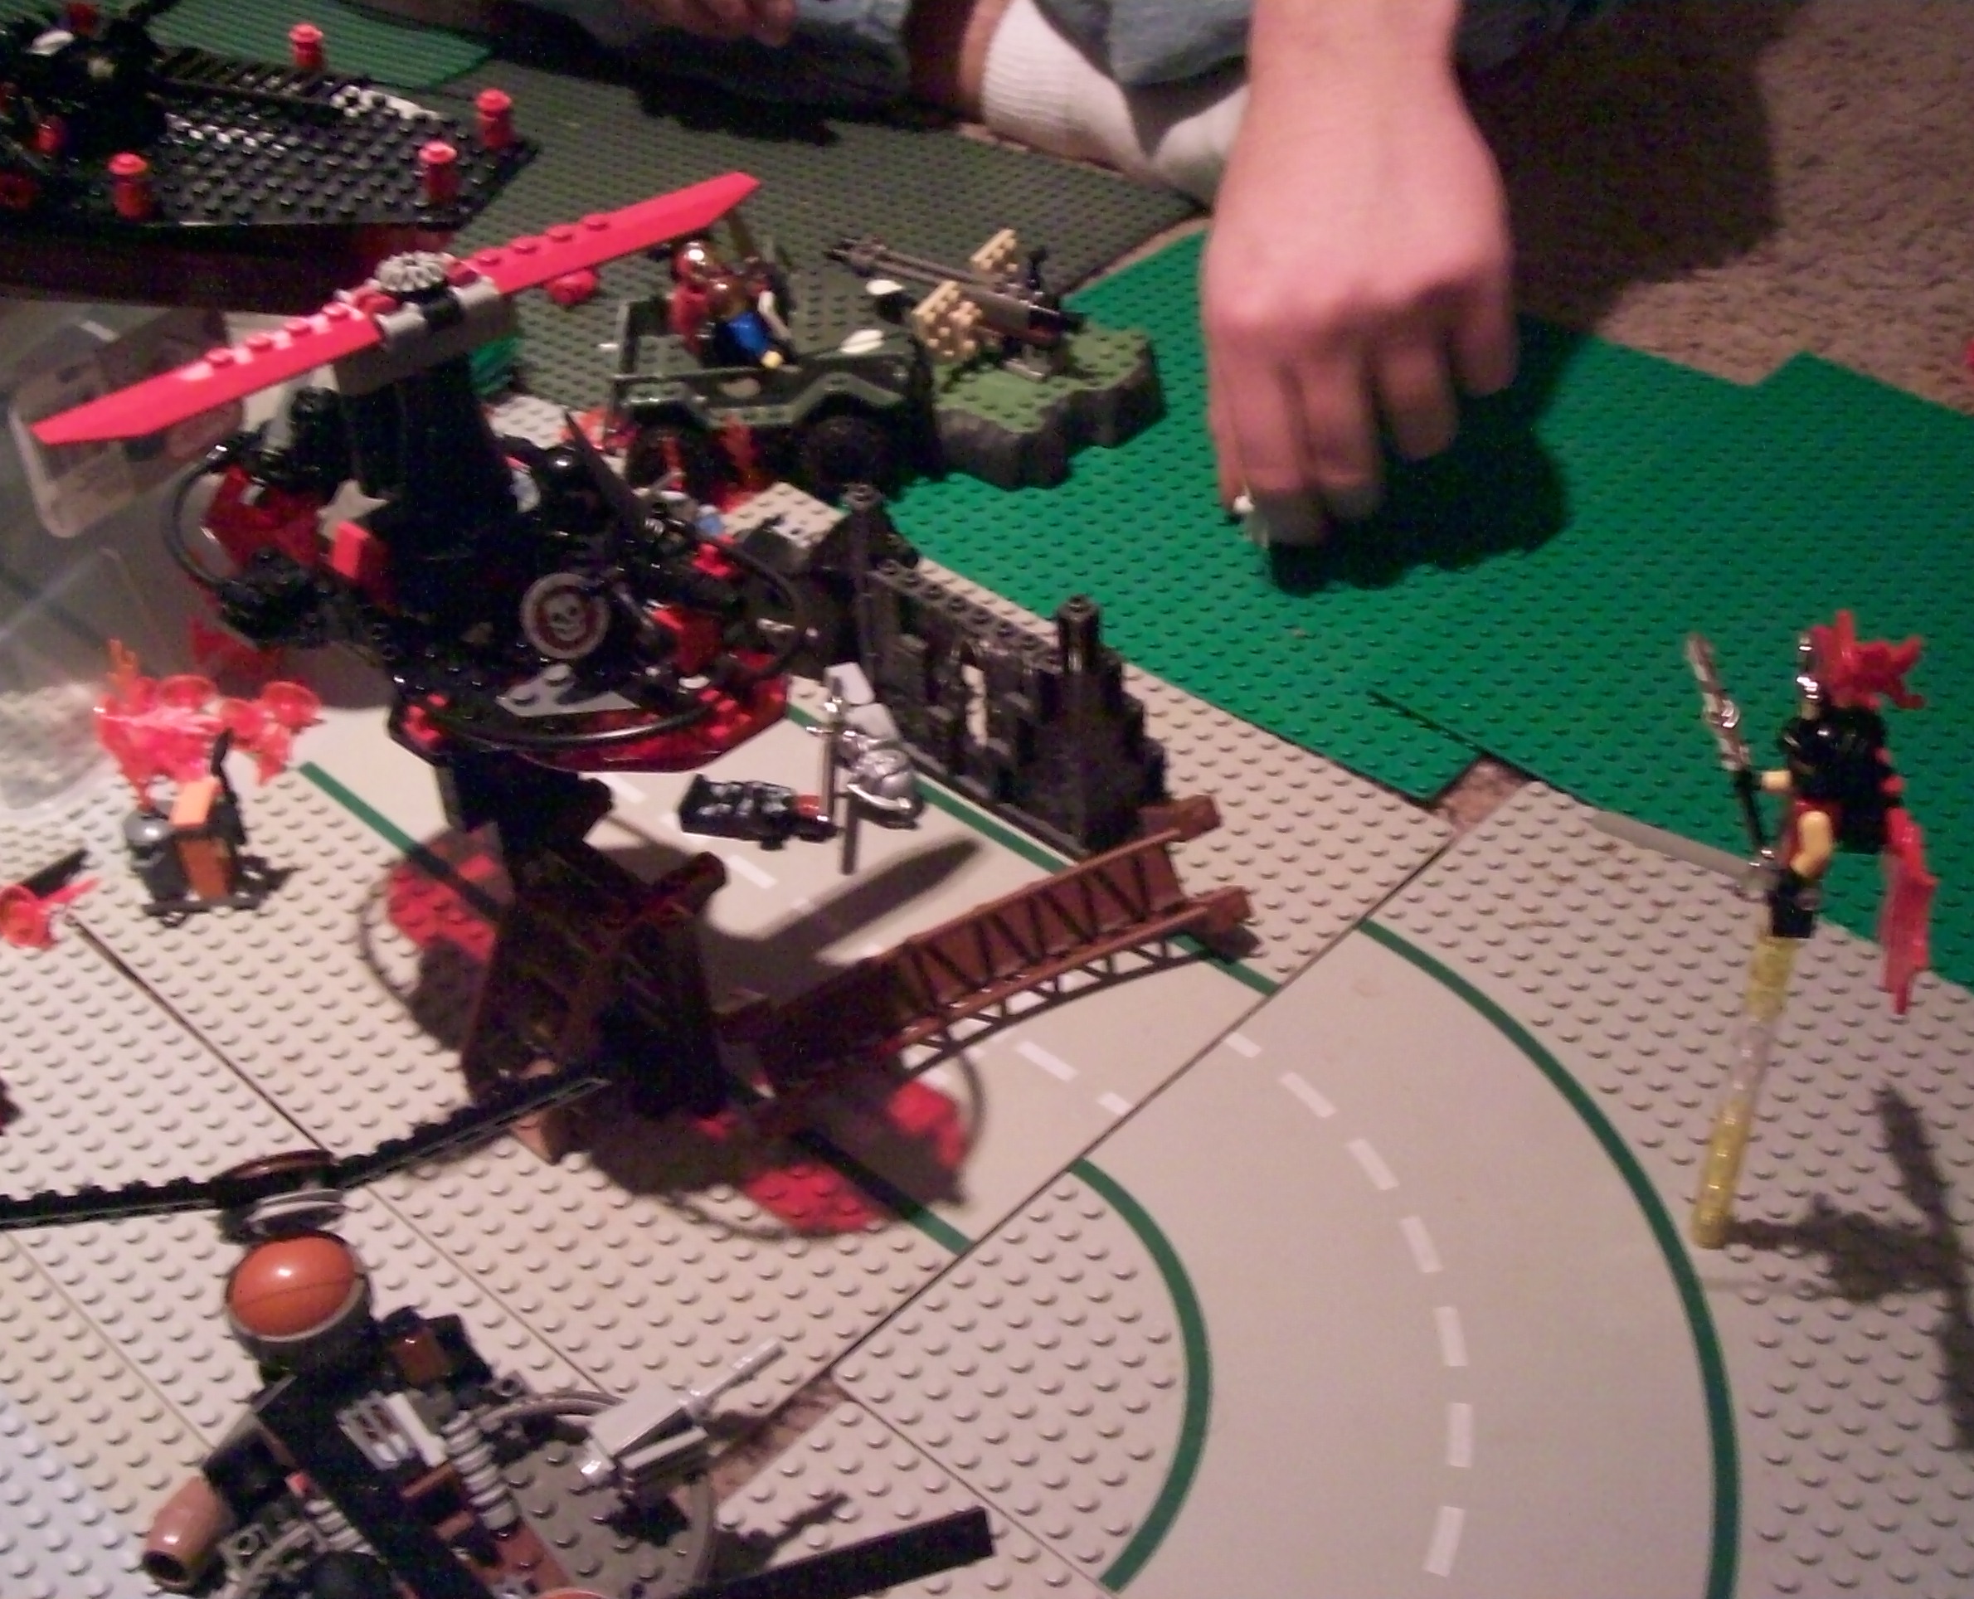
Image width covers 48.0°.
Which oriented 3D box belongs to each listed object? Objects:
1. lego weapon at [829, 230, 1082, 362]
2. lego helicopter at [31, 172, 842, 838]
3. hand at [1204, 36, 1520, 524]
[{"bbox_3d":[-0.008,-0.165,0.727,0.103,0.032,0.065,22,45,27],"label":"lego weapon"},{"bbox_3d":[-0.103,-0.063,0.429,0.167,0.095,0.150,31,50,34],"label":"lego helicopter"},{"bbox_3d":[0.107,-0.150,0.651,0.088,0.110,0.138,1,40,5],"label":"hand"}]

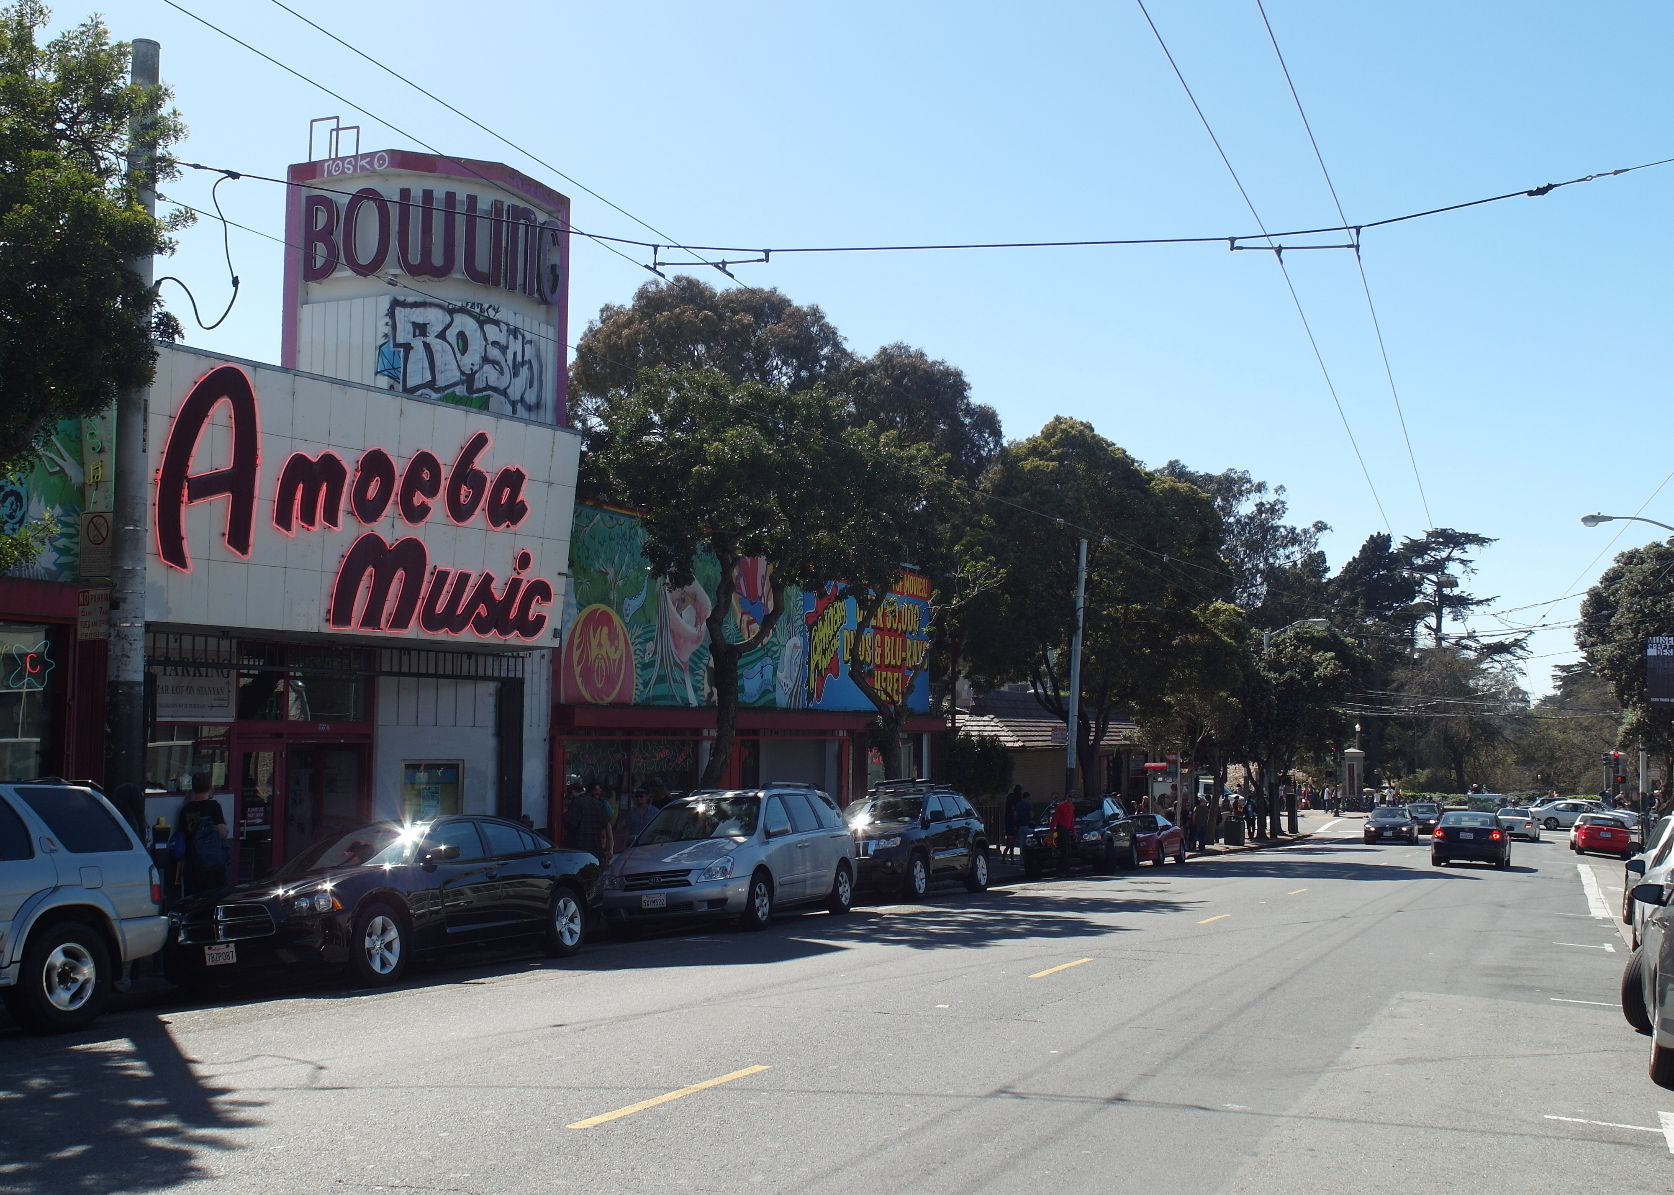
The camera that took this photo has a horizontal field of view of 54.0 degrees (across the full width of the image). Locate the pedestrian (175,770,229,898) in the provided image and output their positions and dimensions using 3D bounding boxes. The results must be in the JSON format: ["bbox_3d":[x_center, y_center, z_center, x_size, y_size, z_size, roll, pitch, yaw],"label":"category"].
[{"bbox_3d":[-6.839,2.741,17.621,0.520,1.730,0.450,0,-5,6],"label":"pedestrian"}]

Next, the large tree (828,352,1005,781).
[{"bbox_3d":[1.423,0.344,34.119,3.900,10.600,3.900,1,-5,0],"label":"large tree"}]

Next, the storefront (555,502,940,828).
[{"bbox_3d":[-1.987,2.409,36.183,3.500,7.050,18.000,-1,-5,24],"label":"storefront"}]

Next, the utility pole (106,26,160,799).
[{"bbox_3d":[-6.611,-1.041,15.470,0.330,8.670,0.330,-3,-5,24],"label":"utility pole"}]

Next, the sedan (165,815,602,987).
[{"bbox_3d":[-4.263,2.897,16.425,1.900,1.480,5.070,-1,-7,23],"label":"sedan"}]

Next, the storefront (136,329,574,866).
[{"bbox_3d":[-7.111,0.720,23.524,2.000,6.950,7.800,-3,-6,31],"label":"storefront"}]

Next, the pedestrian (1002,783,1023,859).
[{"bbox_3d":[4.220,5.402,39.451,0.360,1.850,0.500,4,-6,-37],"label":"pedestrian"}]

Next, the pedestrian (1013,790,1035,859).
[{"bbox_3d":[4.468,5.477,39.138,0.350,1.760,0.500,4,-6,-41],"label":"pedestrian"}]

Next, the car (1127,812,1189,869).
[{"bbox_3d":[8.231,6.507,44.299,1.730,1.330,4.400,-1,-7,24],"label":"car"}]

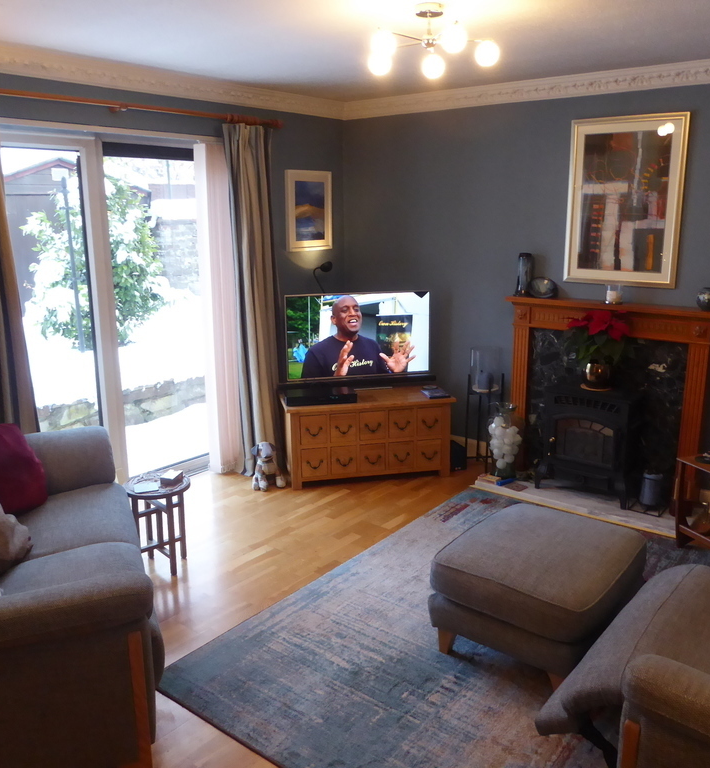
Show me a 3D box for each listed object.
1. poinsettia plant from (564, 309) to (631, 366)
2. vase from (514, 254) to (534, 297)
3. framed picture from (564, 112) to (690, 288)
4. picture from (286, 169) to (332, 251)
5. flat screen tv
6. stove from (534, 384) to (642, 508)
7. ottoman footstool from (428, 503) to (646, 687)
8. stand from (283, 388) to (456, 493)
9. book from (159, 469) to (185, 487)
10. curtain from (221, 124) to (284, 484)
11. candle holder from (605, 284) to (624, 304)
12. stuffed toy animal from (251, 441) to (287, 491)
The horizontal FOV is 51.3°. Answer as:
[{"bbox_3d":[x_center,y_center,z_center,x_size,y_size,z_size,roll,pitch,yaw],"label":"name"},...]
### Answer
[{"bbox_3d":[1.362,-0.256,4.154,0.340,0.280,0.320,11,17,39],"label":"poinsettia plant"},{"bbox_3d":[1.031,-0.665,4.516,0.100,0.269,0.100,10,17,36],"label":"vase"},{"bbox_3d":[1.491,-1.010,4.123,0.644,0.910,0.030,11,17,39],"label":"framed picture"},{"bbox_3d":[-0.311,-1.173,5.019,0.035,0.525,0.450,10,17,36],"label":"picture"},{"bbox_3d":[0.026,-0.314,4.859,0.968,0.571,0.080,-3,14,-14],"label":"flat screen tv"},{"bbox_3d":[1.353,0.341,4.270,0.510,0.623,0.255,10,17,36],"label":"stove"},{"bbox_3d":[0.723,0.817,2.898,0.618,0.440,0.675,10,17,36],"label":"ottoman footstool"},{"bbox_3d":[0.064,0.327,4.763,1.065,0.520,0.451,-3,14,-14],"label":"stand"},{"bbox_3d":[-0.863,0.448,3.499,0.070,0.042,0.115,4,14,16],"label":"book"},{"bbox_3d":[-0.625,-0.471,4.625,0.145,2.150,0.410,10,17,36],"label":"curtain"},{"bbox_3d":[1.453,-0.501,4.141,0.090,0.098,0.090,11,17,39],"label":"candle holder"},{"bbox_3d":[-0.538,0.500,4.562,0.200,0.275,0.205,-3,14,-14],"label":"stuffed toy animal"}]

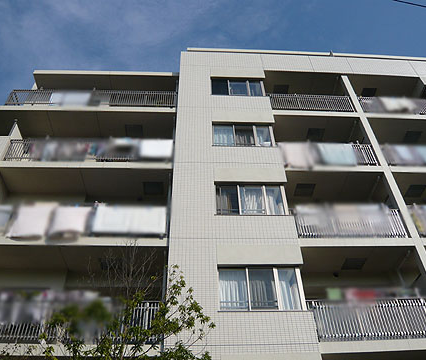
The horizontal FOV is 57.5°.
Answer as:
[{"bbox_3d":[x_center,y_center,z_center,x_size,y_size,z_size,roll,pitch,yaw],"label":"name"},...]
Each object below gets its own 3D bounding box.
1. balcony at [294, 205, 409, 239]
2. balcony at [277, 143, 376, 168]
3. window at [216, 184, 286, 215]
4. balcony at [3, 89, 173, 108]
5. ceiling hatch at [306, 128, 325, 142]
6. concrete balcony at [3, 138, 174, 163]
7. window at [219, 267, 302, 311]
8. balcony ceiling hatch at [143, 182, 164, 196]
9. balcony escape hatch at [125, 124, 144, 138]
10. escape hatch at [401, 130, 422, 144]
[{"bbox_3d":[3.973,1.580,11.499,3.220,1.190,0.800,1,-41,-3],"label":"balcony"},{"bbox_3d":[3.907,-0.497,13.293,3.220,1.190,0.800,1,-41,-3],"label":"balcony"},{"bbox_3d":[1.146,0.597,11.721,2.120,1.130,0.120,1,-41,-3],"label":"window"},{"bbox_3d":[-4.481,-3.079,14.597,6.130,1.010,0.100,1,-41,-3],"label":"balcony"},{"bbox_3d":[3.975,-1.769,15.105,0.640,0.060,0.660,1,-42,-3],"label":"ceiling hatch"},{"bbox_3d":[-4.027,-0.970,12.799,5.370,1.010,0.100,1,-41,-3],"label":"concrete balcony"},{"bbox_3d":[1.233,2.753,9.860,2.140,1.150,0.120,1,-41,-3],"label":"window"},{"bbox_3d":[-1.990,0.258,12.913,0.630,0.060,0.660,1,-42,-3],"label":"balcony ceiling hatch"},{"bbox_3d":[-2.983,-1.851,14.741,0.630,0.060,0.660,1,-42,-3],"label":"balcony escape hatch"},{"bbox_3d":[7.867,-1.702,15.374,0.630,0.060,0.660,1,-42,-3],"label":"escape hatch"}]

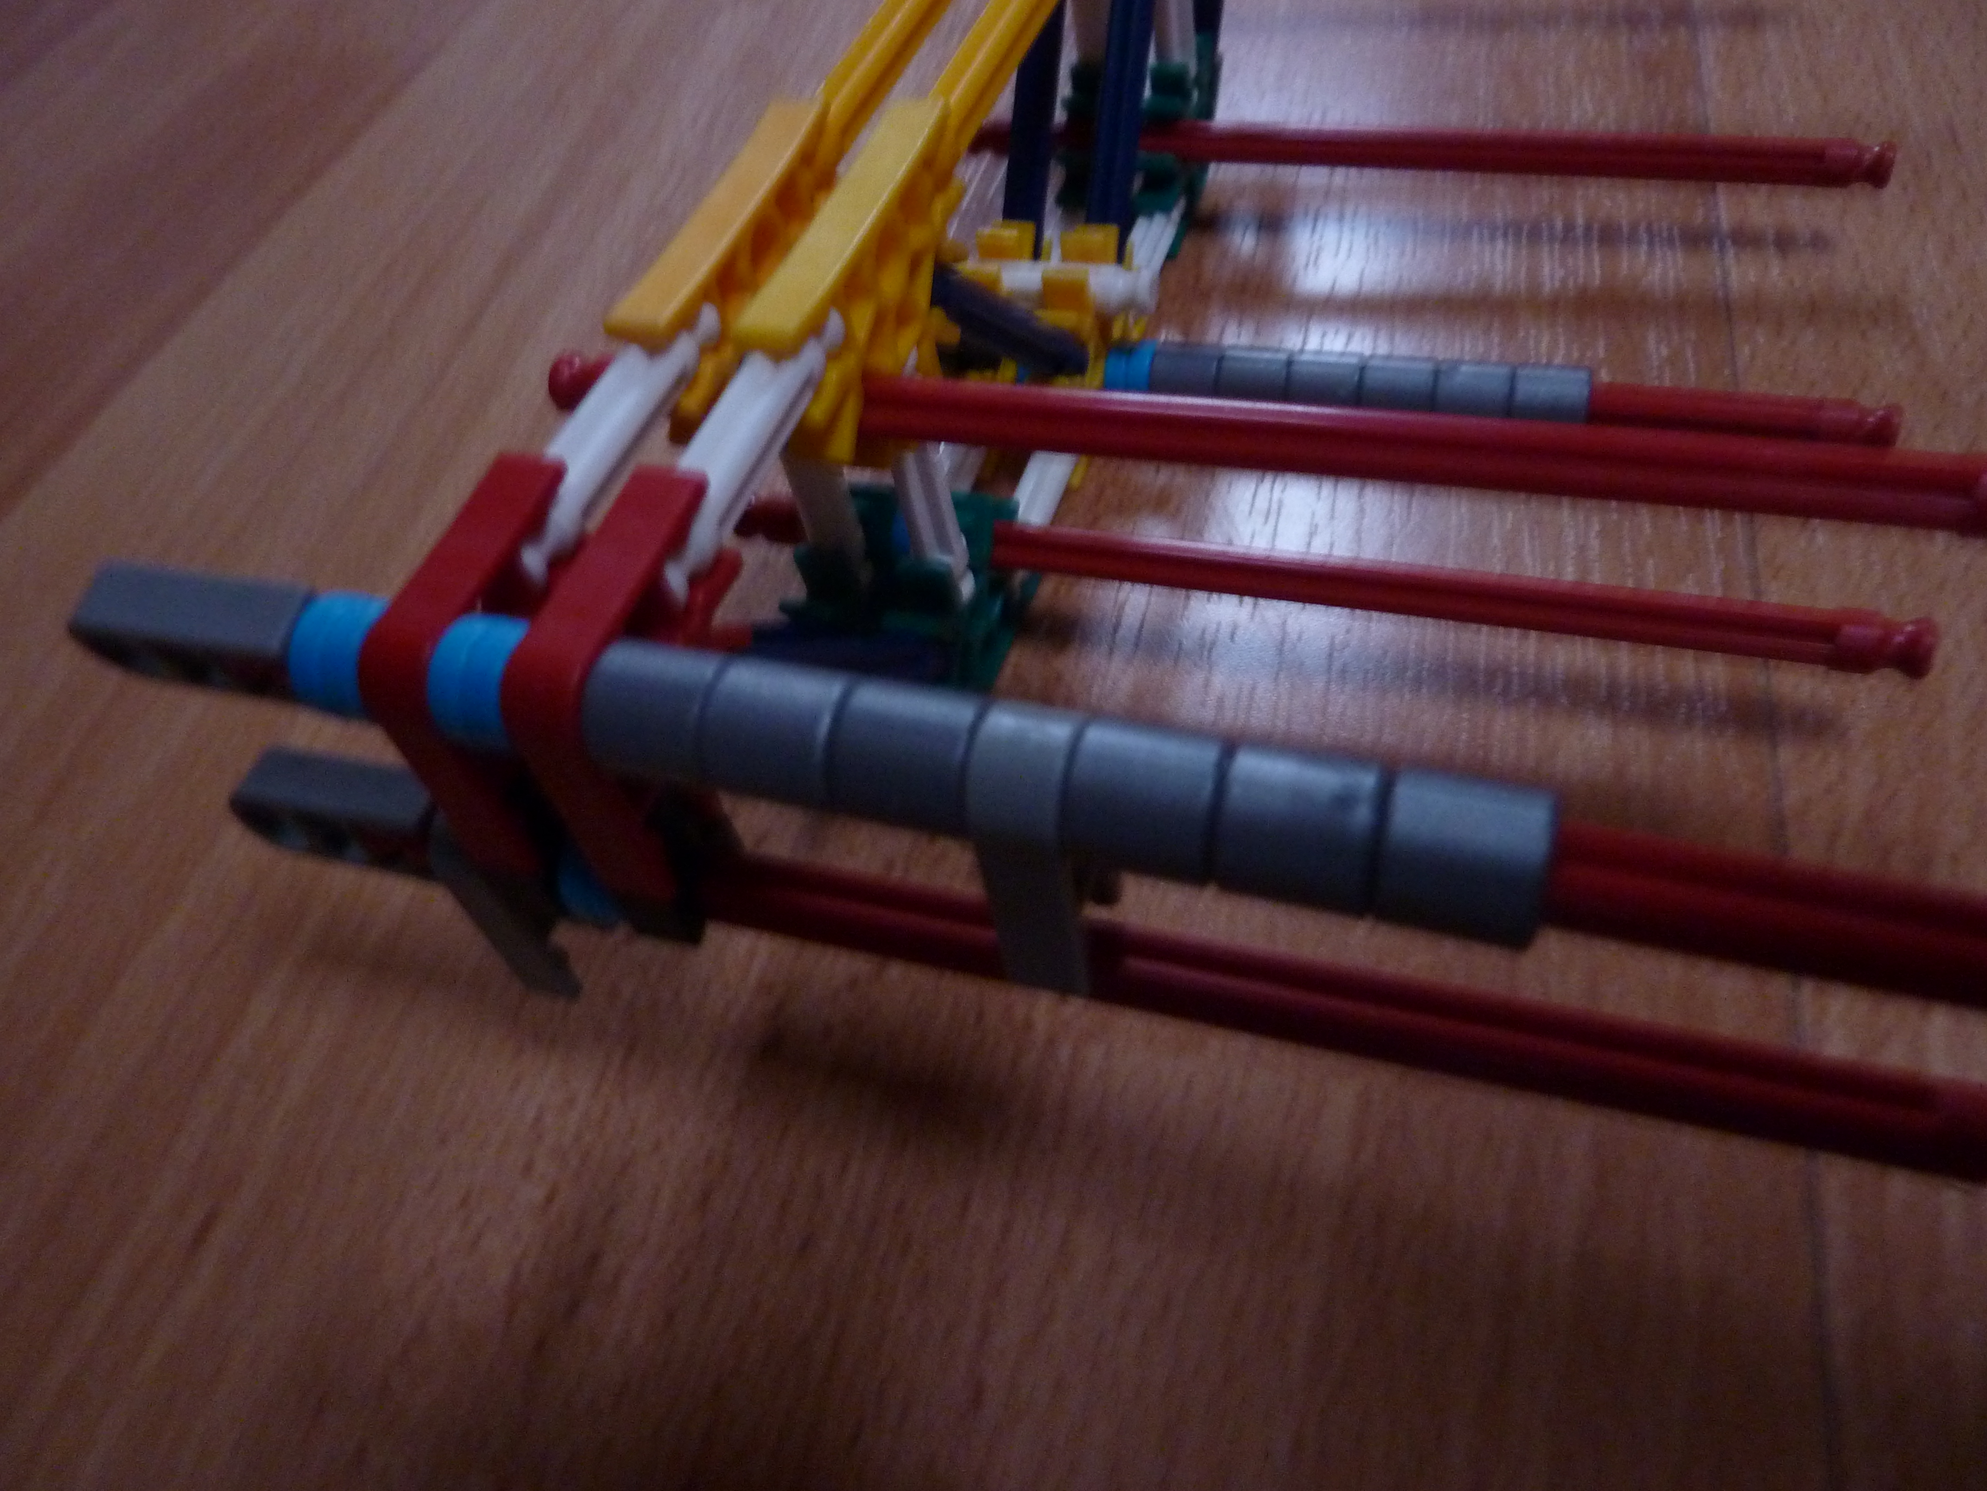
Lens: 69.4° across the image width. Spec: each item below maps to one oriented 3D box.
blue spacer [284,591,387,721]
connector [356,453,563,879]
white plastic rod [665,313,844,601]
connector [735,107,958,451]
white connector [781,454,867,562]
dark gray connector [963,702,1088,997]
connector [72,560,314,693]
[{"bbox_3d":[-0.045,-0.006,0.103,0.006,0.008,0.008,10,54,20],"label":"blue spacer"},{"bbox_3d":[-0.036,-0.006,0.110,0.006,0.022,0.022,9,54,18],"label":"connector"},{"bbox_3d":[-0.020,-0.024,0.112,0.006,0.006,0.033,9,54,18],"label":"white plastic rod"},{"bbox_3d":[-0.011,-0.040,0.132,0.006,0.022,0.036,9,54,18],"label":"connector"},{"bbox_3d":[-0.019,-0.029,0.151,0.006,0.033,0.006,9,54,18],"label":"white connector"},{"bbox_3d":[0.003,0.006,0.091,0.006,0.022,0.008,10,54,20],"label":"dark gray connector"},{"bbox_3d":[-0.058,-0.008,0.108,0.022,0.008,0.006,8,65,19],"label":"connector"}]

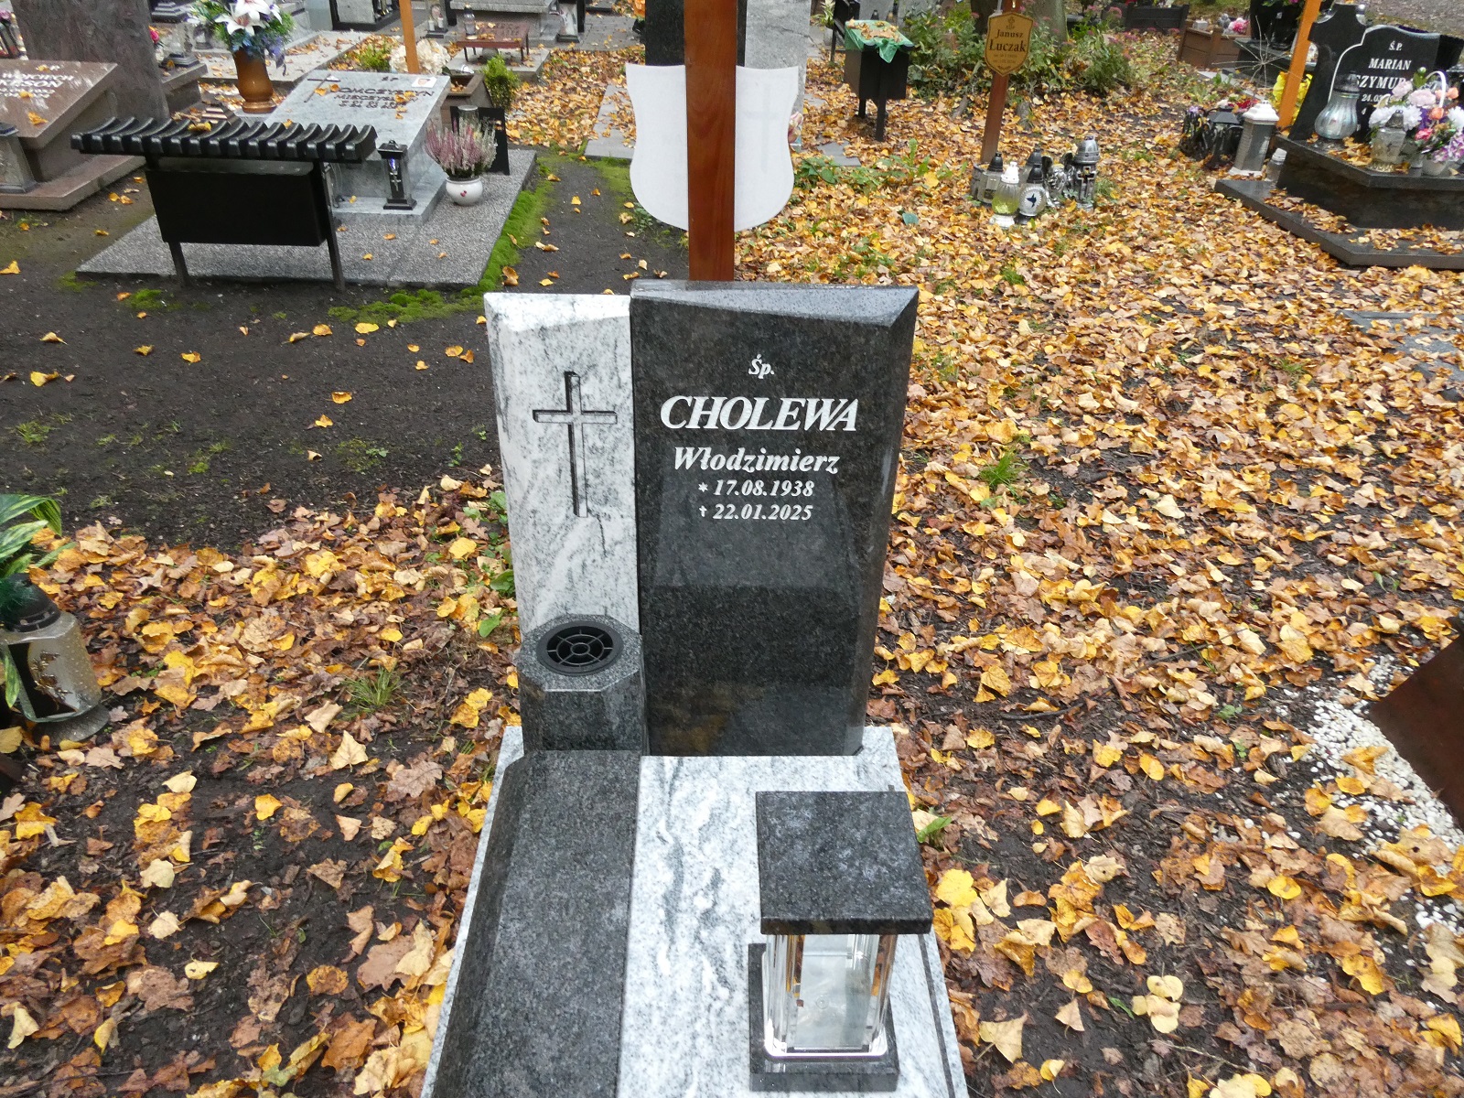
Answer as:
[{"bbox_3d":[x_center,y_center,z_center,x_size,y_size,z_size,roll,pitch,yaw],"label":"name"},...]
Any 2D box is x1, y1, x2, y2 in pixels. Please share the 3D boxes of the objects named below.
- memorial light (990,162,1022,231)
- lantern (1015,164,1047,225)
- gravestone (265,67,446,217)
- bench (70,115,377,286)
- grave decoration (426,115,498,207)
[{"bbox_3d":[1.121,-1.447,4.128,0.113,0.240,0.113,0,34,-4],"label":"memorial light"},{"bbox_3d":[1.243,-1.476,4.200,0.115,0.218,0.110,0,34,-4],"label":"lantern"},{"bbox_3d":[-1.540,-1.656,4.098,0.780,0.300,1.270,0,34,-4],"label":"gravestone"},{"bbox_3d":[-1.471,-1.025,3.094,0.785,0.475,0.290,1,34,-3],"label":"bench"},{"bbox_3d":[-1.043,-1.495,3.900,0.260,0.290,0.250,0,34,-4],"label":"grave decoration"}]

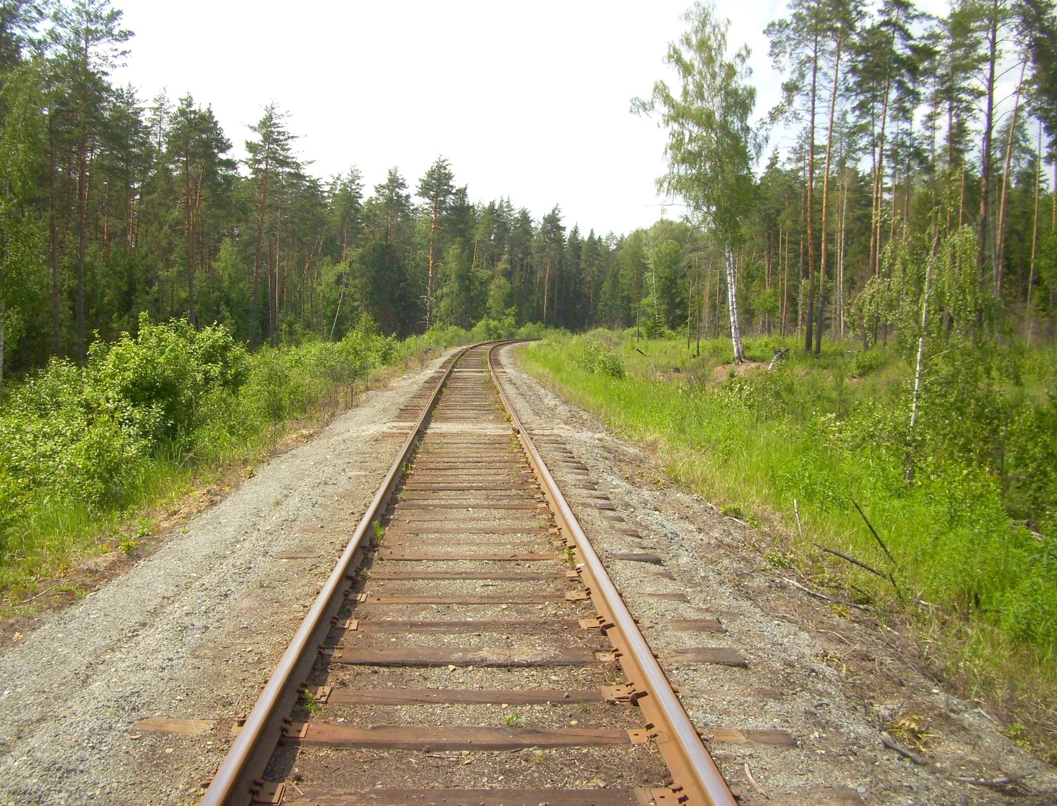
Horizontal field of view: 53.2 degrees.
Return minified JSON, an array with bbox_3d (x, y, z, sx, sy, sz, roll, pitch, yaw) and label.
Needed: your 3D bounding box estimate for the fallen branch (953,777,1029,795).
[{"bbox_3d":[1.759,1.419,3.955,0.290,0.045,0.120,1,4,-3],"label":"fallen branch"}]

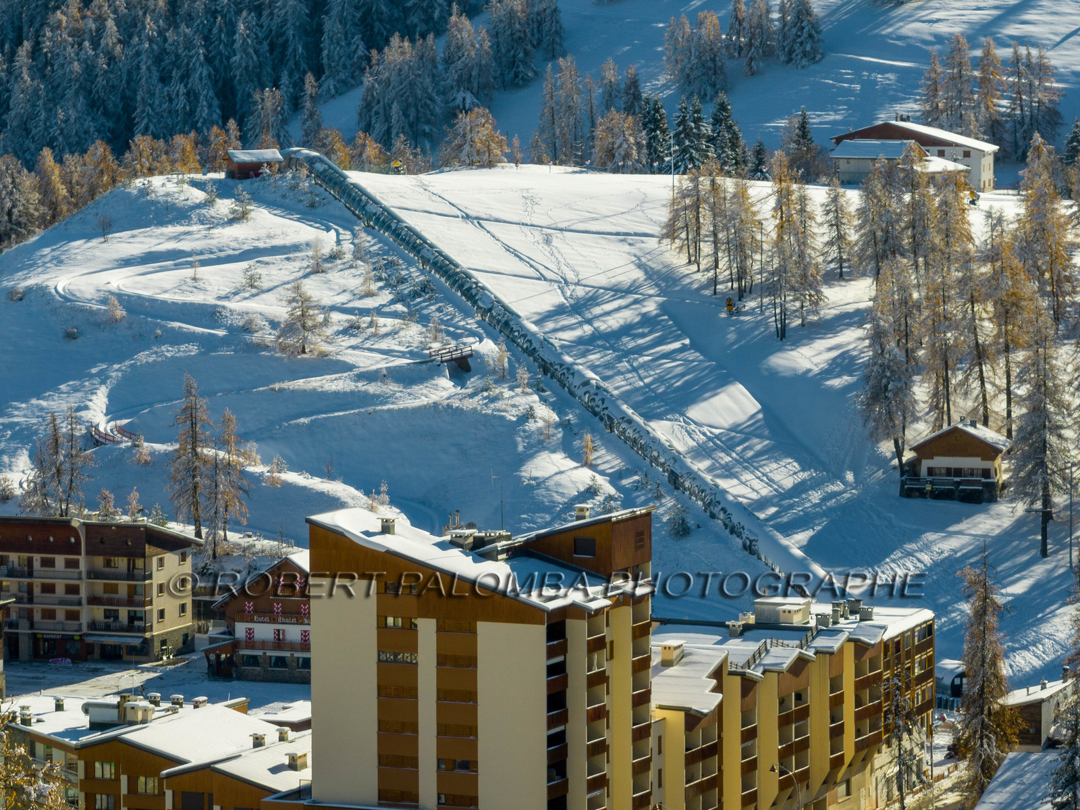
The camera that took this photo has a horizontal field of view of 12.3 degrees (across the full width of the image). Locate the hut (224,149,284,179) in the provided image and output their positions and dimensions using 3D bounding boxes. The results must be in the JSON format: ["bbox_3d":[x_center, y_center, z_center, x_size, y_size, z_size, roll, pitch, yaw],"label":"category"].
[{"bbox_3d":[-39.021,-32.886,685.000,7.100,4.000,4.900,-2,5,-20],"label":"hut"}]

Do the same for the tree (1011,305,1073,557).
[{"bbox_3d":[52.791,2.706,528.000,6.477,26.396,6.477,0,5,0],"label":"tree"}]

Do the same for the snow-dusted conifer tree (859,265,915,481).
[{"bbox_3d":[41.120,-4.093,594.000,6.890,26.150,6.890,0,5,0],"label":"snow-dusted conifer tree"}]

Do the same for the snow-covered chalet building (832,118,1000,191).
[{"bbox_3d":[59.750,-39.661,800.000,24.500,11.200,19.000,1,5,17],"label":"snow-covered chalet building"}]

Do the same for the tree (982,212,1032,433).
[{"bbox_3d":[53.016,-8.572,570.000,5.555,26.399,5.555,0,5,0],"label":"tree"}]

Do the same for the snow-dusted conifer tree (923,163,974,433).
[{"bbox_3d":[46.377,-11.294,572.000,5.767,30.700,5.767,0,5,0],"label":"snow-dusted conifer tree"}]

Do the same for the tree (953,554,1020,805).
[{"bbox_3d":[40.217,24.609,452.000,5.772,22.672,5.772,0,5,0],"label":"tree"}]

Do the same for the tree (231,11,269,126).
[{"bbox_3d":[-53.759,-62.198,930.000,7.032,21.458,7.032,0,5,0],"label":"tree"}]

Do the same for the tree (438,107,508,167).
[{"bbox_3d":[-9.244,-36.749,692.000,9.530,8.370,9.530,0,5,0],"label":"tree"}]

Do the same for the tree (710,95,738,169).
[{"bbox_3d":[26.520,-39.239,724.000,4.260,11.560,4.260,0,5,0],"label":"tree"}]

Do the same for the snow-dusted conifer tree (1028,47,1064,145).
[{"bbox_3d":[90.229,-55.050,895.000,6.170,18.350,6.170,0,5,0],"label":"snow-dusted conifer tree"}]

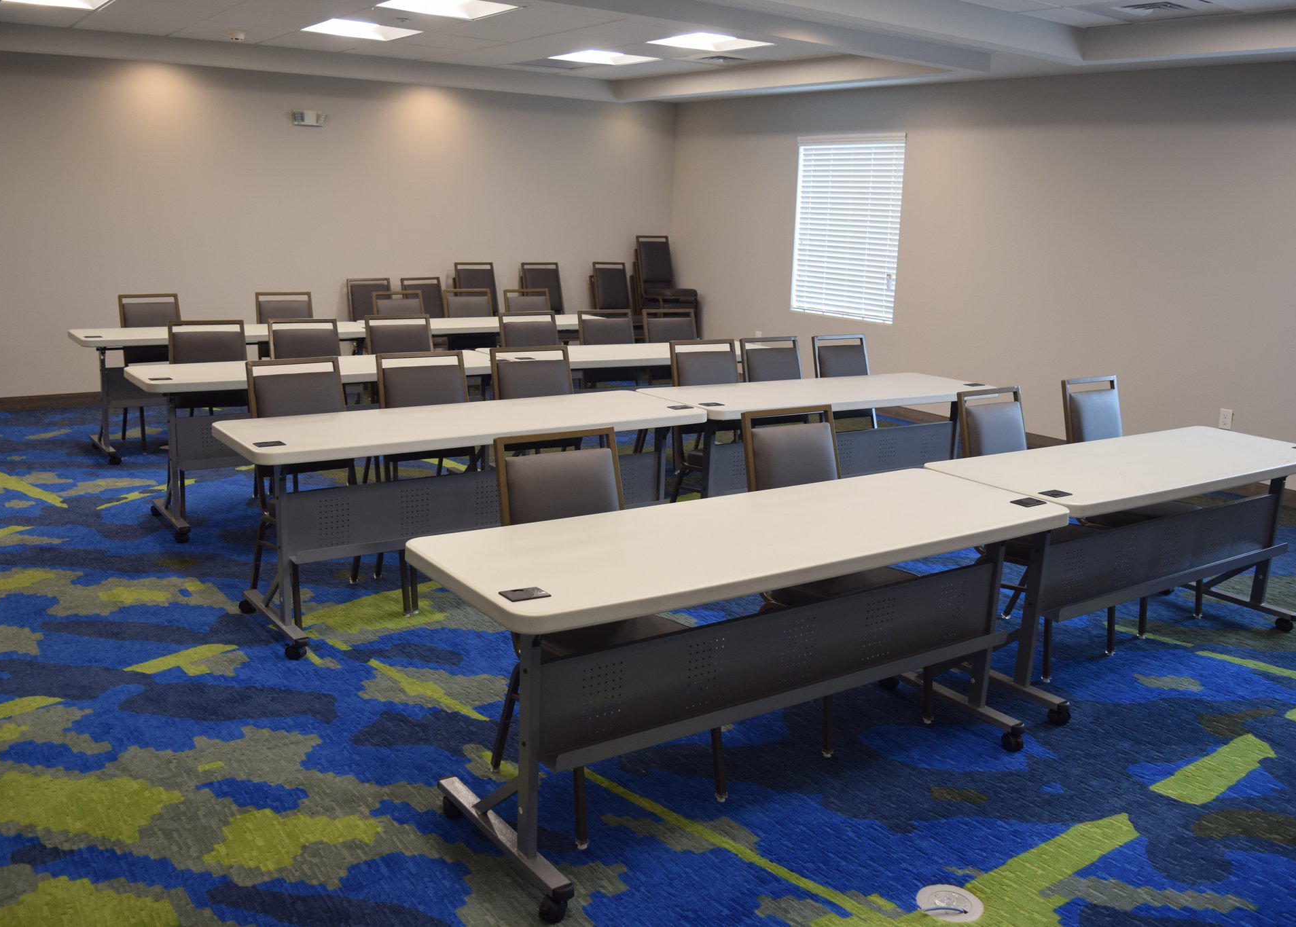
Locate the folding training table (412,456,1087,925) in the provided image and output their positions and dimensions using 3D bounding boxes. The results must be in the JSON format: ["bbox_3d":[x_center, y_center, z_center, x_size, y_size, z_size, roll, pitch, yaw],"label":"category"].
[{"bbox_3d":[0.313,0.514,3.051,1.817,0.732,0.627,-6,15,-35],"label":"folding training table"}]

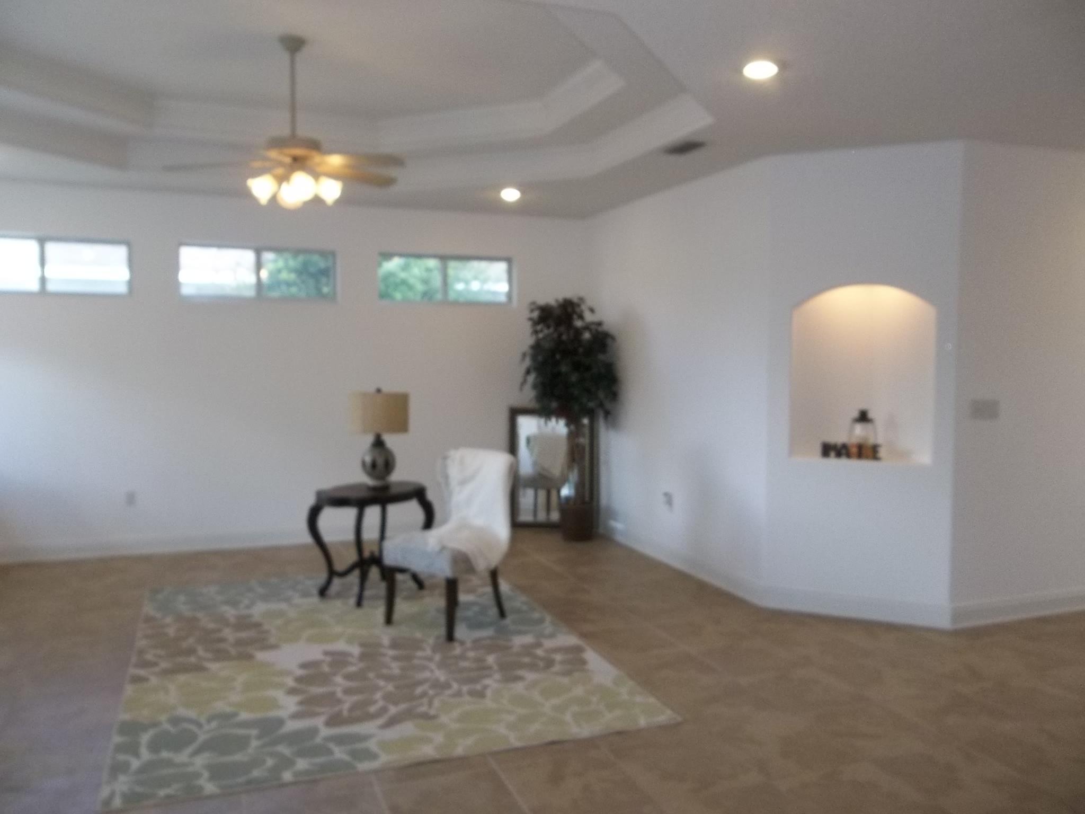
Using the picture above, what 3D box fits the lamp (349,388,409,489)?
[{"bbox_3d":[-1.099,0.211,5.688,0.385,0.667,0.385,0,4,0],"label":"lamp"}]

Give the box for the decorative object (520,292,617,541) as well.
[{"bbox_3d":[0.232,0.093,7.393,0.840,2.081,0.760,0,4,0],"label":"decorative object"}]

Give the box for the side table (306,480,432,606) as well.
[{"bbox_3d":[-1.140,0.895,5.663,0.550,0.700,0.800,4,5,40],"label":"side table"}]

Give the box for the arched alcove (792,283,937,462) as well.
[{"bbox_3d":[1.983,-0.211,5.265,0.810,1.081,0.320,2,4,22],"label":"arched alcove"}]

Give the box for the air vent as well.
[{"bbox_3d":[0.841,-1.551,5.071,0.150,0.020,0.320,-1,4,-22],"label":"air vent"}]

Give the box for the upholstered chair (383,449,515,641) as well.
[{"bbox_3d":[-0.548,0.788,5.101,0.530,1.000,0.630,3,5,34],"label":"upholstered chair"}]

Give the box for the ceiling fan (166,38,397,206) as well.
[{"bbox_3d":[-1.278,-1.479,4.359,1.300,0.839,1.300,0,4,0],"label":"ceiling fan"}]

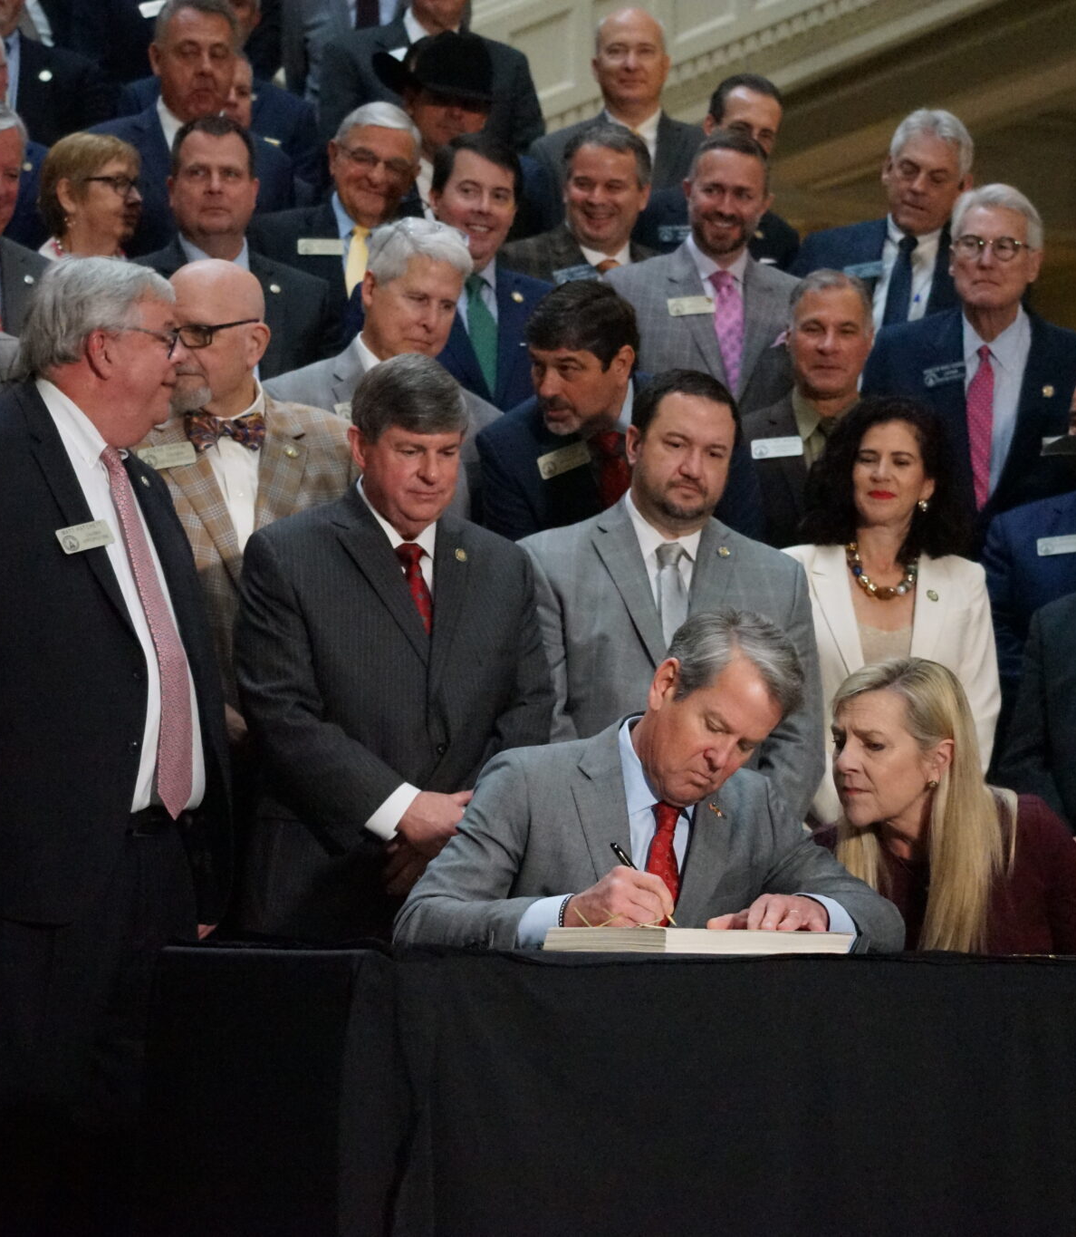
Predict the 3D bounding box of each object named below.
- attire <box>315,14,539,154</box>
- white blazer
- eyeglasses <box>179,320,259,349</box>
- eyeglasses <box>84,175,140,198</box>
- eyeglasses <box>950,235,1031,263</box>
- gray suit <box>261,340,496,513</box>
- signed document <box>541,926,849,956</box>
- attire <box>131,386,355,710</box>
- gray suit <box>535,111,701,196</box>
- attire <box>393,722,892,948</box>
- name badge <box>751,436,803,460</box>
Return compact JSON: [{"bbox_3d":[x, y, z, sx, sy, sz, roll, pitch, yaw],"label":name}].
[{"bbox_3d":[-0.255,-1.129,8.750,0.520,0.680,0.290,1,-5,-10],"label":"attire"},{"bbox_3d":[0.602,0.177,6.200,0.430,0.620,0.270,1,-5,-2],"label":"white blazer"},{"bbox_3d":[-0.507,-0.444,5.553,0.140,0.043,0.140,-4,5,38],"label":"eyeglasses"},{"bbox_3d":[-0.868,-0.867,7.220,0.138,0.042,0.138,5,-4,17],"label":"eyeglasses"},{"bbox_3d":[0.870,-0.714,6.950,0.138,0.047,0.140,-1,-2,17],"label":"eyeglasses"},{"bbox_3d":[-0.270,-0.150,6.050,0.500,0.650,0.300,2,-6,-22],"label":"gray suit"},{"bbox_3d":[0.169,0.343,3.830,0.218,0.025,0.283,3,-6,-24],"label":"signed document"},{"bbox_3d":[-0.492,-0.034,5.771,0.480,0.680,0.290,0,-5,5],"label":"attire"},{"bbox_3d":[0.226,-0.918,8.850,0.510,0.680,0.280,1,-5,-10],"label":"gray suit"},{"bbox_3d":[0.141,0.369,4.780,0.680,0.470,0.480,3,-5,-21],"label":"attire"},{"bbox_3d":[0.433,-0.308,6.520,0.092,0.033,0.006,-5,-16,-11],"label":"name badge"}]

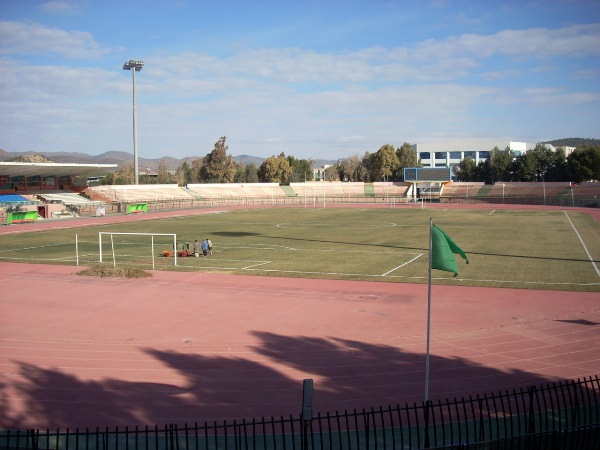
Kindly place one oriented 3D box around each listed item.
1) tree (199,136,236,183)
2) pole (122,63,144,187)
[{"bbox_3d":[-26.340,-18.520,205.660,12.150,19.580,12.150,-1,4,-7],"label":"tree"},{"bbox_3d":[-43.610,-23.940,170.150,5.500,38.800,3.200,-3,5,-35],"label":"pole"}]

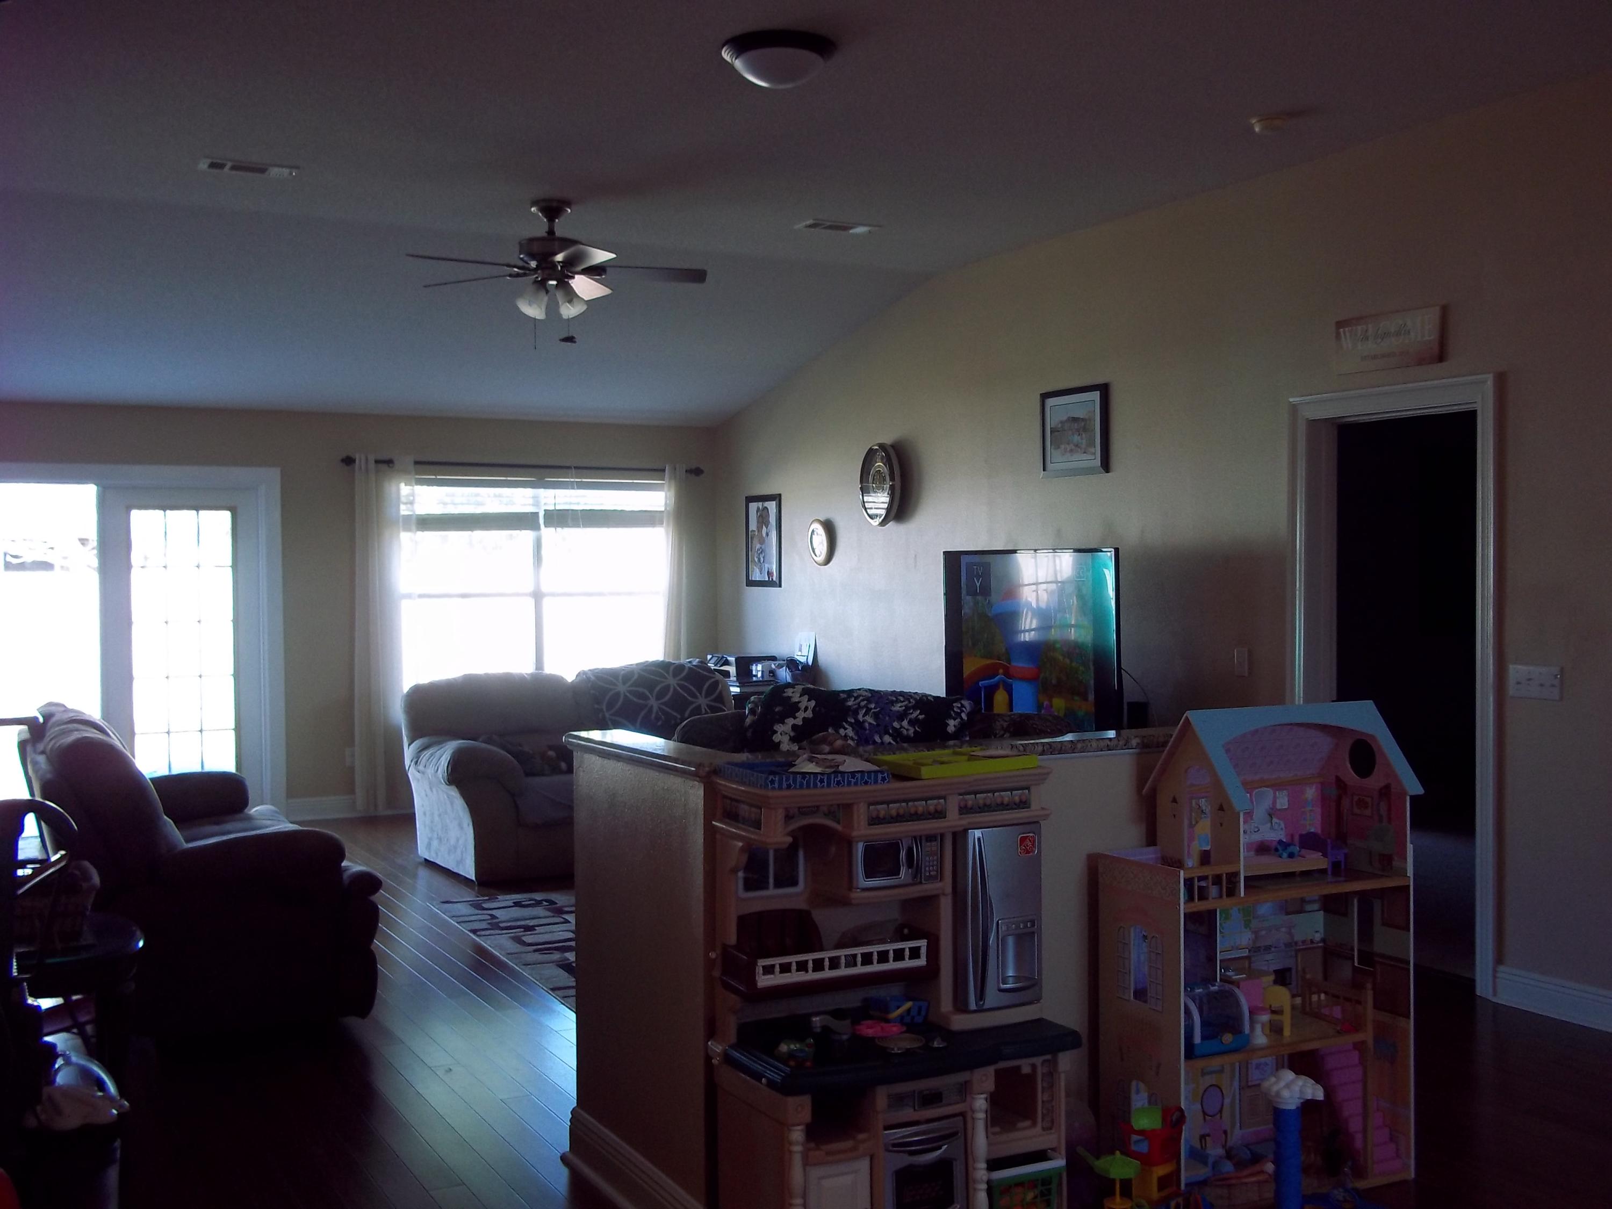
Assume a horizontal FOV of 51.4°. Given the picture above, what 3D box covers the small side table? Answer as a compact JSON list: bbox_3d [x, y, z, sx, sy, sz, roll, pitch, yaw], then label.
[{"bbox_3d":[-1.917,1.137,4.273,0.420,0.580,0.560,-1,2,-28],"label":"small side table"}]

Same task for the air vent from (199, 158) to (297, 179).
[{"bbox_3d":[-2.106,-1.651,6.354,0.365,0.025,0.185,-1,2,-28],"label":"air vent"}]

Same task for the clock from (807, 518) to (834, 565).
[{"bbox_3d":[0.084,-0.366,9.902,0.045,0.275,0.260,-1,2,-28],"label":"clock"}]

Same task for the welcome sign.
[{"bbox_3d":[2.127,-0.957,6.113,0.022,0.204,0.486,-1,2,-28],"label":"welcome sign"}]

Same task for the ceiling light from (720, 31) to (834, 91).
[{"bbox_3d":[-0.078,-1.580,4.950,0.340,0.120,0.340,0,1,0],"label":"ceiling light"}]

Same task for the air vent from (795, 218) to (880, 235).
[{"bbox_3d":[0.154,-1.692,7.523,0.370,0.025,0.190,-1,2,-28],"label":"air vent"}]

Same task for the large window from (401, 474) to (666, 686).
[{"bbox_3d":[-1.716,-0.055,10.742,1.790,1.500,0.100,-1,2,-28],"label":"large window"}]

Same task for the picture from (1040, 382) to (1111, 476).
[{"bbox_3d":[1.250,-0.796,7.742,0.025,0.410,0.510,-1,2,-28],"label":"picture"}]

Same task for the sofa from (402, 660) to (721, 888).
[{"bbox_3d":[-1.085,0.832,8.749,1.880,0.970,0.980,-1,2,-28],"label":"sofa"}]

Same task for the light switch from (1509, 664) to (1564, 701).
[{"bbox_3d":[2.437,0.260,5.593,0.012,0.114,0.208,-1,2,-28],"label":"light switch"}]

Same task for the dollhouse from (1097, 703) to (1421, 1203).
[{"bbox_3d":[1.122,0.831,4.133,0.712,1.160,0.360,-1,1,-24],"label":"dollhouse"}]

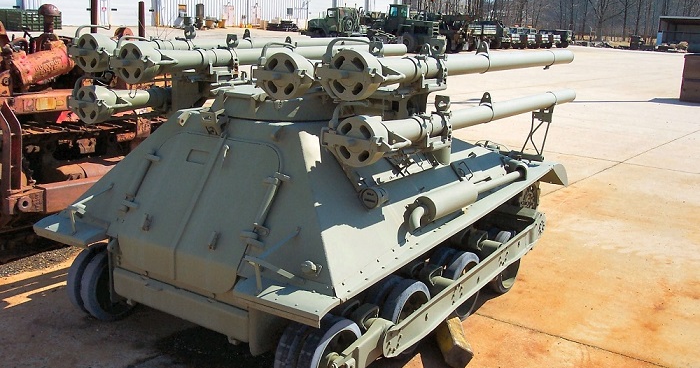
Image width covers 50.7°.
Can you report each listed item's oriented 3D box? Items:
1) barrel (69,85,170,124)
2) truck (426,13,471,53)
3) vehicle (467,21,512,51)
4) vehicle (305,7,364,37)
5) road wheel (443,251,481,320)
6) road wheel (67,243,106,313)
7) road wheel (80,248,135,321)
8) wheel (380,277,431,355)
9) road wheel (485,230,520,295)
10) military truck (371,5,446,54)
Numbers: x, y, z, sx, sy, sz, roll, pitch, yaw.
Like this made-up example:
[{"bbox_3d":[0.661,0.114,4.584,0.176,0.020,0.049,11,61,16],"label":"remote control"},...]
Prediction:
[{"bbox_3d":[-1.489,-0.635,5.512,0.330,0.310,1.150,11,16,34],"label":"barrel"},{"bbox_3d":[6.802,-10.393,51.000,2.450,2.700,5.800,7,13,17],"label":"truck"},{"bbox_3d":[11.145,-11.944,59.000,2.450,2.350,5.200,7,13,17],"label":"vehicle"},{"bbox_3d":[-1.403,-14.895,68.683,6.000,2.850,2.400,13,17,41],"label":"vehicle"},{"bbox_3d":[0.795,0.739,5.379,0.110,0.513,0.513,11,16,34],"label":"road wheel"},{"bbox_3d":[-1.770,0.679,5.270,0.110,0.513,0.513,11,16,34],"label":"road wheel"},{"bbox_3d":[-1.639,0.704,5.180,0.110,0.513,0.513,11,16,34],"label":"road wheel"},{"bbox_3d":[0.373,0.893,4.927,0.092,0.515,0.515,10,15,34],"label":"wheel"},{"bbox_3d":[1.307,0.648,6.203,0.092,0.515,0.515,10,15,34],"label":"road wheel"},{"bbox_3d":[3.852,-10.053,47.655,5.300,3.100,2.400,12,16,38],"label":"military truck"}]

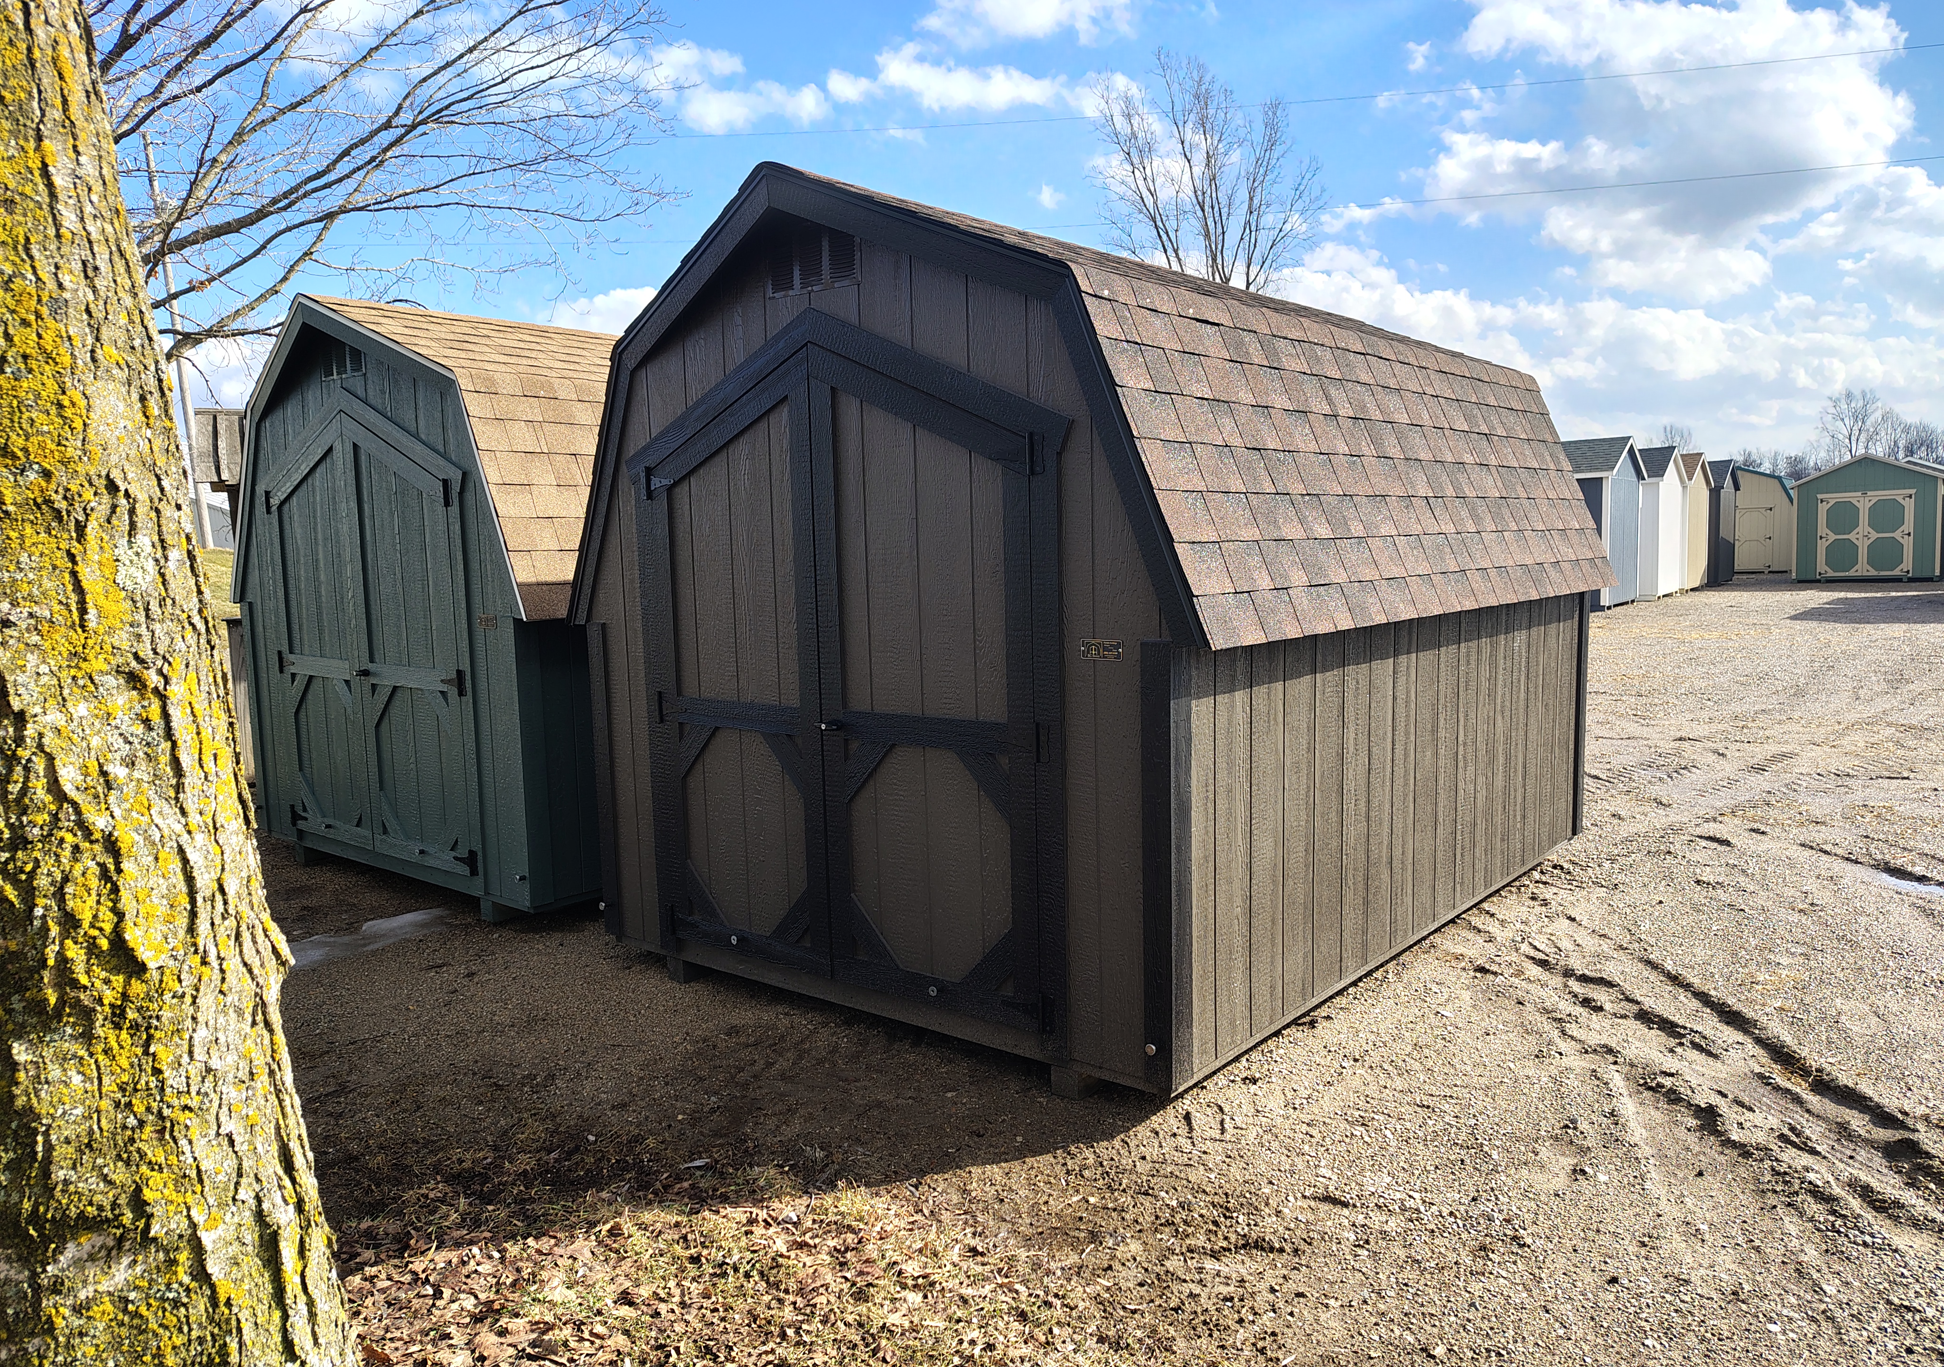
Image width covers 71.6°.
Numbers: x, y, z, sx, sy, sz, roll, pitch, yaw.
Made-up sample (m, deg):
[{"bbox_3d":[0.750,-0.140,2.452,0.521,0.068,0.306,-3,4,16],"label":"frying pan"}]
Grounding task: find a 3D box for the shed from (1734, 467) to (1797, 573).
[{"bbox_3d":[24.526,-5.177,42.754,3.250,3.373,3.900,2,7,38],"label":"shed"}]

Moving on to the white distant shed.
[{"bbox_3d":[13.967,-3.580,30.685,3.700,3.264,2.546,2,7,38],"label":"white distant shed"}]

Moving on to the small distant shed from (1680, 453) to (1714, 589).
[{"bbox_3d":[15.935,-3.883,33.177,3.700,3.247,2.600,2,7,38],"label":"small distant shed"}]

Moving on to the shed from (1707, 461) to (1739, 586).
[{"bbox_3d":[18.358,-4.246,36.246,3.700,3.207,2.295,2,7,38],"label":"shed"}]

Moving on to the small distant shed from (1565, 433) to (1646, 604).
[{"bbox_3d":[11.406,-3.200,27.440,3.700,3.315,2.834,2,7,38],"label":"small distant shed"}]

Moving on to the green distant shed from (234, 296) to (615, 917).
[{"bbox_3d":[-1.731,-0.516,7.046,2.617,2.597,3.300,4,9,39],"label":"green distant shed"}]

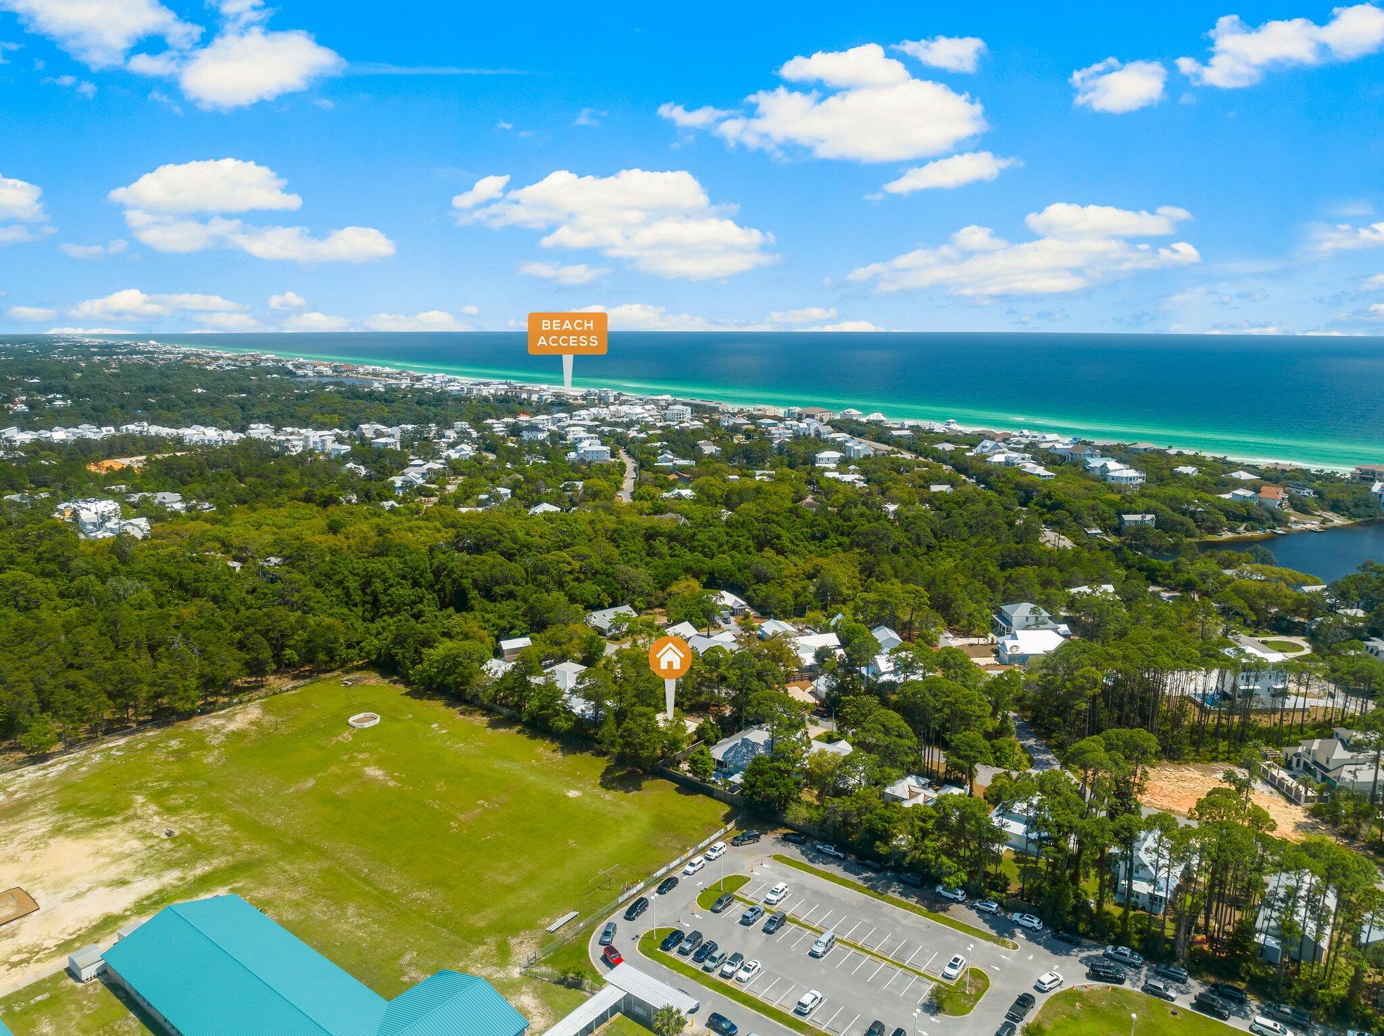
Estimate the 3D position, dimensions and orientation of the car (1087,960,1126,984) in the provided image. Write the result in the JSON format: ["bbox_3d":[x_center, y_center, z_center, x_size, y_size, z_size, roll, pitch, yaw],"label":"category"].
[{"bbox_3d":[65.080,71.030,150.020,4.850,1.800,1.920,3,12,17],"label":"car"}]

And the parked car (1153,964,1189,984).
[{"bbox_3d":[75.250,71.020,150.250,4.800,1.740,1.930,8,14,36],"label":"parked car"}]

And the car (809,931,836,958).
[{"bbox_3d":[21.610,69.620,157.070,1.970,1.800,5.000,9,15,39],"label":"car"}]

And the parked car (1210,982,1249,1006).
[{"bbox_3d":[81.640,71.940,145.670,4.850,1.720,1.940,9,14,37],"label":"parked car"}]

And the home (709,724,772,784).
[{"bbox_3d":[13.870,53.980,224.500,12.200,5.900,17.000,9,14,38],"label":"home"}]

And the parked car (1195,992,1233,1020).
[{"bbox_3d":[77.510,72.470,142.680,4.750,1.860,1.900,7,13,32],"label":"parked car"}]

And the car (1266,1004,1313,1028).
[{"bbox_3d":[87.420,72.850,140.650,5.800,1.920,2.020,10,15,41],"label":"car"}]

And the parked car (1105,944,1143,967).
[{"bbox_3d":[69.350,70.180,154.030,5.750,1.900,2.000,9,14,37],"label":"parked car"}]

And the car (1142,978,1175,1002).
[{"bbox_3d":[71.340,71.790,146.250,4.700,1.800,1.920,7,13,32],"label":"car"}]

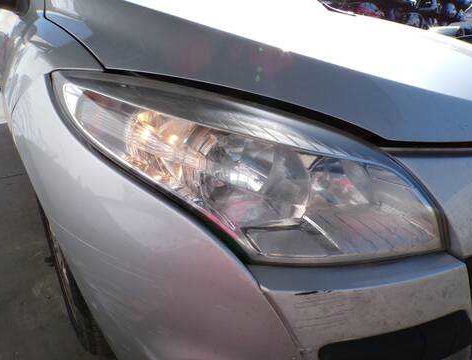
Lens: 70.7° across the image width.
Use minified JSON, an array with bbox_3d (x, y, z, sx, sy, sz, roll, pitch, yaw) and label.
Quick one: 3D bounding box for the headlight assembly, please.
[{"bbox_3d":[-0.037,-0.028,0.519,0.680,0.215,0.200,11,25,14],"label":"headlight assembly"}]

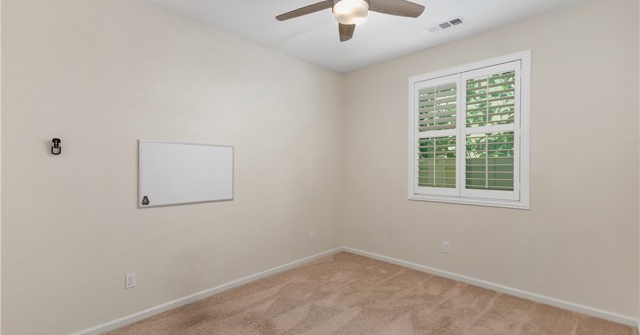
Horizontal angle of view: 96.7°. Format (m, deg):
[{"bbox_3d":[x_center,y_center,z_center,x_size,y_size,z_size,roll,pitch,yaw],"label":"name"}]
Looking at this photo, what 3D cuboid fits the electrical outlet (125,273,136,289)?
[{"bbox_3d":[-1.601,0.963,2.413,0.011,0.117,0.074,0,0,44],"label":"electrical outlet"}]

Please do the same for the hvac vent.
[{"bbox_3d":[1.291,-1.458,2.918,0.381,0.025,0.171,0,0,44],"label":"hvac vent"}]

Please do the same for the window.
[{"bbox_3d":[1.631,-0.375,3.274,1.283,1.585,0.090,0,0,44],"label":"window"}]

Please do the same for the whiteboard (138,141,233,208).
[{"bbox_3d":[-1.245,0.063,2.772,0.022,0.583,0.900,0,0,44],"label":"whiteboard"}]

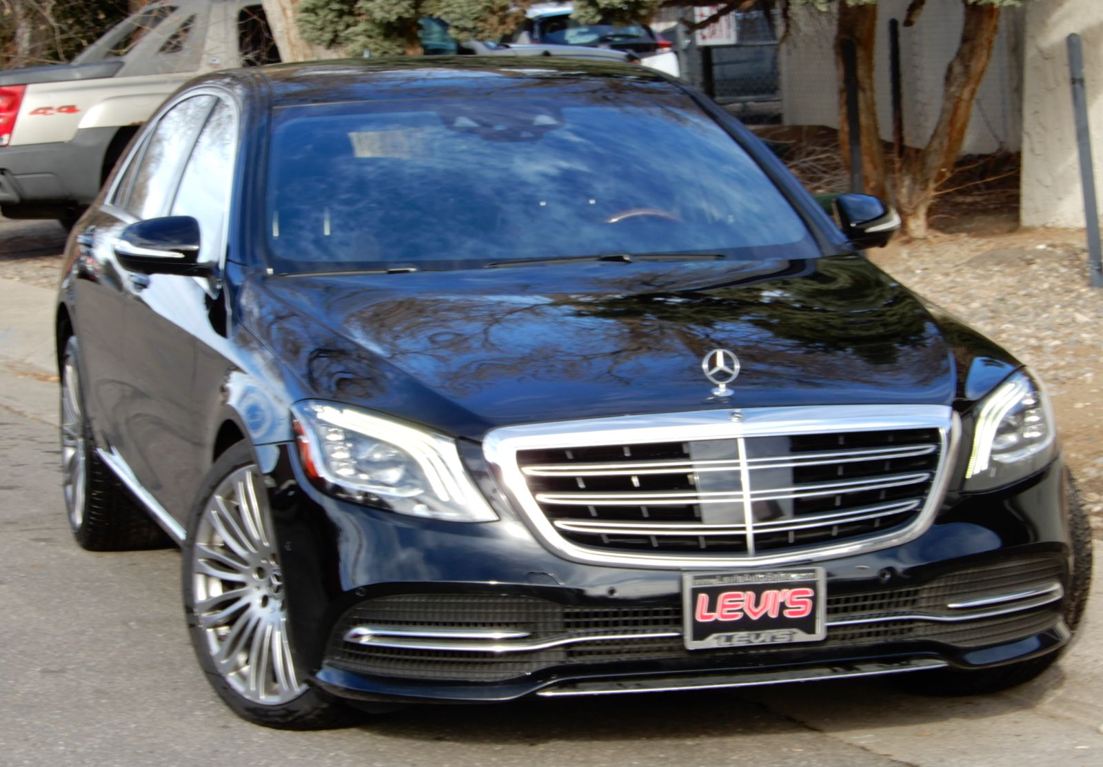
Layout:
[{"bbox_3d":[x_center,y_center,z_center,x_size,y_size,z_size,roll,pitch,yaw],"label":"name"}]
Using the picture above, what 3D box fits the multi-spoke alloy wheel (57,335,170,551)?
[{"bbox_3d":[-1.399,0.165,10.654,0.250,0.700,0.700,-3,6,-15],"label":"multi-spoke alloy wheel"}]

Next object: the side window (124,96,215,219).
[{"bbox_3d":[-1.109,-0.654,9.721,0.070,0.387,1.030,20,0,-16],"label":"side window"}]

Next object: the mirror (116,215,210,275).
[{"bbox_3d":[-0.989,-0.346,8.478,0.235,0.160,0.150,-3,6,-15],"label":"mirror"}]

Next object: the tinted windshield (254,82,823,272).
[{"bbox_3d":[-0.065,-0.533,8.648,1.460,0.141,0.940,-3,38,-15],"label":"tinted windshield"}]

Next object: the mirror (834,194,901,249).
[{"bbox_3d":[0.838,-0.435,8.953,0.235,0.160,0.150,-3,6,-15],"label":"mirror"}]

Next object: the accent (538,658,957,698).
[{"bbox_3d":[0.418,0.617,7.017,0.920,0.035,0.090,-3,6,-15],"label":"accent"}]

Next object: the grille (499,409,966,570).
[{"bbox_3d":[0.390,0.223,7.049,1.050,0.334,0.185,-3,-3,-15],"label":"grille"}]

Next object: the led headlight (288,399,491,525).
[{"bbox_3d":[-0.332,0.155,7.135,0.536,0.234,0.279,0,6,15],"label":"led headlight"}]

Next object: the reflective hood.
[{"bbox_3d":[0.200,-0.123,7.712,1.600,0.200,1.515,-3,13,-15],"label":"reflective hood"}]

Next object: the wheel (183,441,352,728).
[{"bbox_3d":[-0.578,0.440,7.630,0.250,0.700,0.700,-6,7,-40],"label":"wheel"}]

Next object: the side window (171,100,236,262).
[{"bbox_3d":[-0.871,-0.537,8.772,0.070,0.432,1.200,20,0,-16],"label":"side window"}]

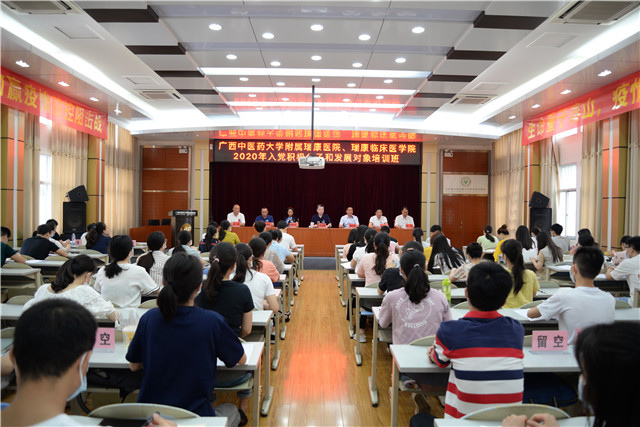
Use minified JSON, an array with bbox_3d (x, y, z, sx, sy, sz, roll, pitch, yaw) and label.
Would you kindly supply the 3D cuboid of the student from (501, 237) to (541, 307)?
[{"bbox_3d":[1.755,0.859,3.952,0.500,1.258,0.680,1,0,-9],"label":"student"}]

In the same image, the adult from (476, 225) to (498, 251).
[{"bbox_3d":[3.982,0.909,10.151,0.500,1.270,0.720,1,0,-6],"label":"adult"}]

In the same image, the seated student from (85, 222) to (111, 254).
[{"bbox_3d":[-4.041,0.784,7.852,0.460,1.241,0.640,1,0,11],"label":"seated student"}]

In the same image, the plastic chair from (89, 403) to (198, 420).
[{"bbox_3d":[-0.757,1.168,2.072,0.470,0.770,0.530,1,0,-1],"label":"plastic chair"}]

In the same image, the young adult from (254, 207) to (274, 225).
[{"bbox_3d":[-1.590,0.502,12.189,0.540,1.310,0.650,1,0,-1],"label":"young adult"}]

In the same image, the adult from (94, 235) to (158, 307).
[{"bbox_3d":[-1.723,0.816,3.922,0.550,1.259,0.680,1,0,4],"label":"adult"}]

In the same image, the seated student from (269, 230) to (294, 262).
[{"bbox_3d":[-0.620,0.846,6.502,0.470,1.208,0.660,1,0,2],"label":"seated student"}]

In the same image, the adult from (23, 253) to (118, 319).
[{"bbox_3d":[-1.850,0.920,3.209,0.620,1.220,0.780,1,1,14],"label":"adult"}]

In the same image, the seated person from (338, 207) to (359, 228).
[{"bbox_3d":[0.844,0.522,12.214,0.540,1.330,0.650,1,0,-1],"label":"seated person"}]

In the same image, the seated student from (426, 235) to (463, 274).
[{"bbox_3d":[1.853,0.938,6.200,0.500,1.256,0.720,1,0,-6],"label":"seated student"}]

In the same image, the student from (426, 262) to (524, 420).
[{"bbox_3d":[0.771,0.905,2.150,0.480,1.330,0.720,1,0,0],"label":"student"}]

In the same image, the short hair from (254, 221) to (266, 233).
[{"bbox_3d":[-1.129,0.247,8.100,0.190,0.200,0.210,1,0,14],"label":"short hair"}]

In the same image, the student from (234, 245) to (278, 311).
[{"bbox_3d":[-0.612,0.915,4.050,0.460,1.269,0.720,1,0,3],"label":"student"}]

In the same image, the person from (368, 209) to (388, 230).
[{"bbox_3d":[1.693,0.547,12.224,0.530,1.300,0.650,1,0,-1],"label":"person"}]

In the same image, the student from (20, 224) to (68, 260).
[{"bbox_3d":[-4.496,0.790,7.052,0.680,1.223,0.750,1,0,7],"label":"student"}]

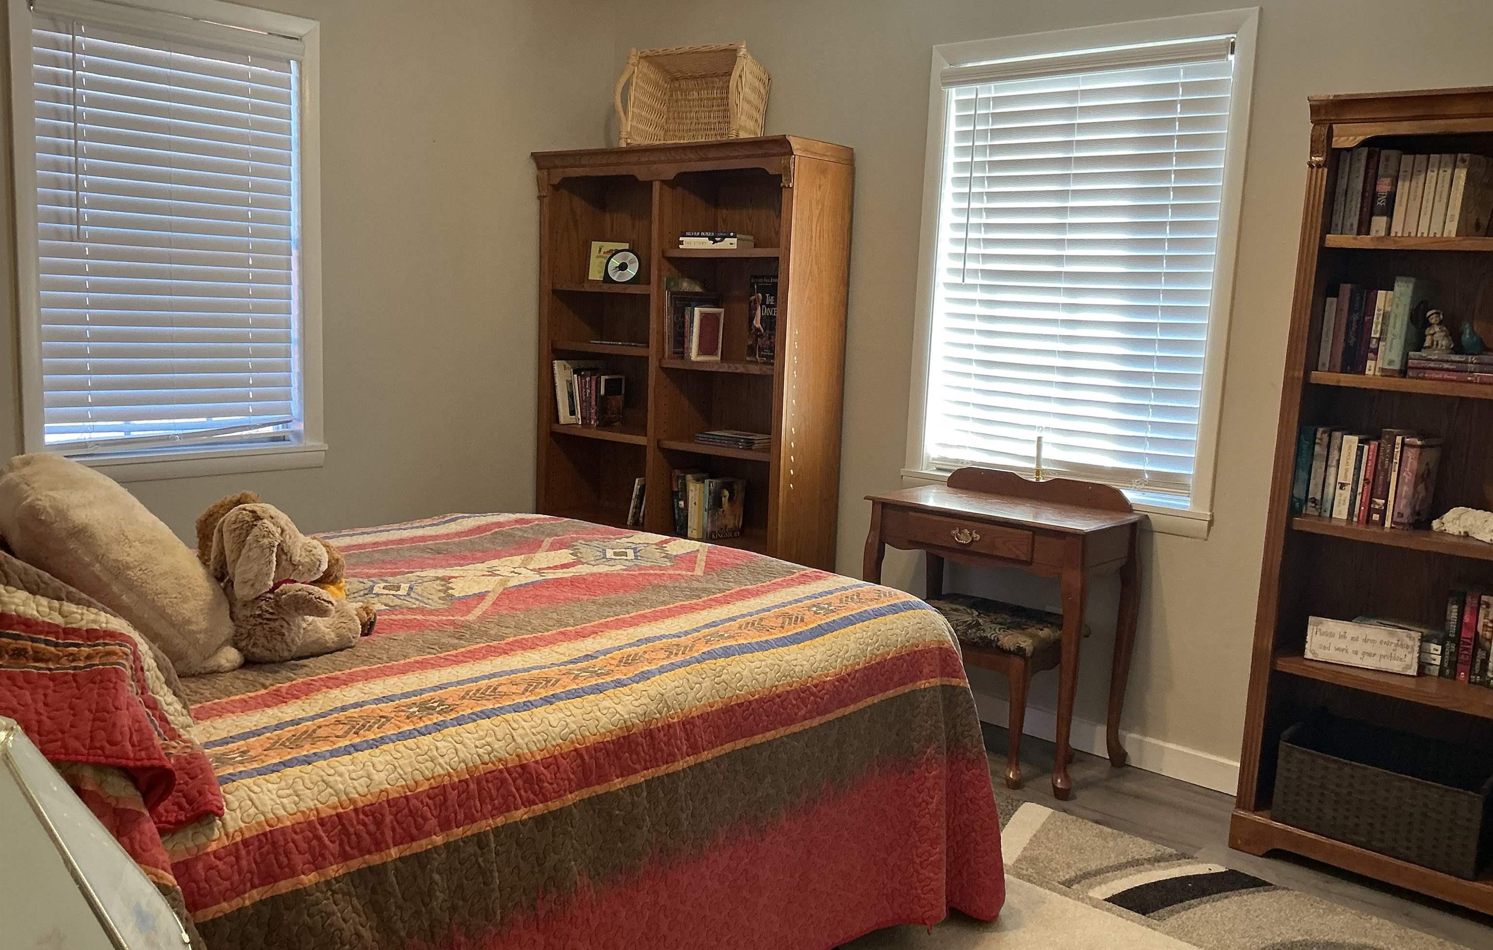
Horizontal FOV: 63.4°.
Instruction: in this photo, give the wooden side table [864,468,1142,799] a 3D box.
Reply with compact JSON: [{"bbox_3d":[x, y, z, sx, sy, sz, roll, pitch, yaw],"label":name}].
[{"bbox_3d":[0.734,0.425,3.605,0.710,0.820,0.385,9,11,40],"label":"wooden side table"}]

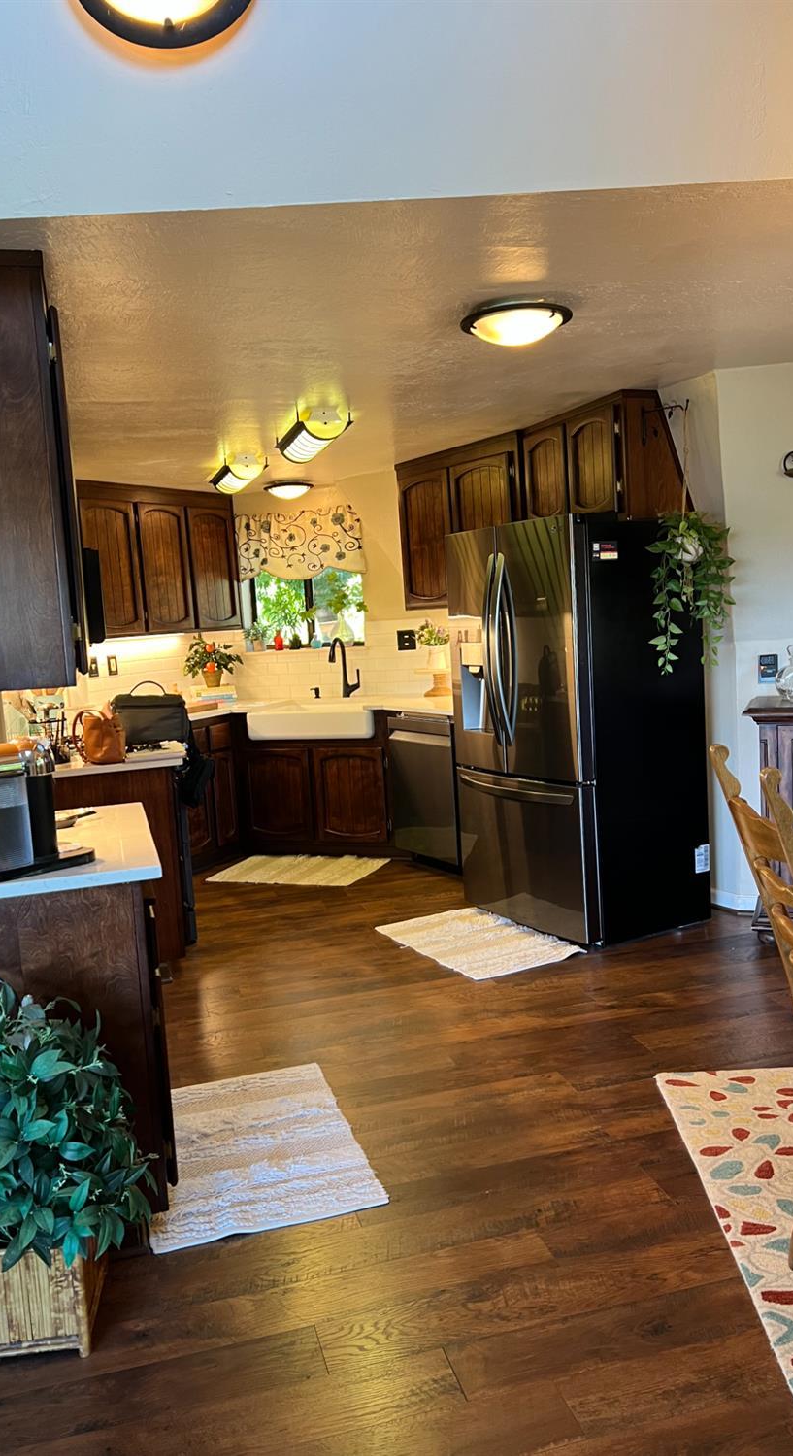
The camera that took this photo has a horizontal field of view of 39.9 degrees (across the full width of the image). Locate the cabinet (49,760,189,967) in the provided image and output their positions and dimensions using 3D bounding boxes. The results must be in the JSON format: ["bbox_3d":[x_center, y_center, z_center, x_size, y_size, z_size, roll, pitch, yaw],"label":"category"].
[{"bbox_3d":[-1.240,0.613,4.516,0.630,0.880,0.380,-5,6,-16],"label":"cabinet"}]

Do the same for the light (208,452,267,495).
[{"bbox_3d":[-0.784,-1.250,5.386,0.200,0.140,0.580,-5,6,-16],"label":"light"}]

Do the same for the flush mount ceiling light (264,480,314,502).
[{"bbox_3d":[-0.623,-1.377,6.353,0.295,0.110,0.295,-3,6,0],"label":"flush mount ceiling light"}]

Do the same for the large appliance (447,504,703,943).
[{"bbox_3d":[0.797,-0.015,4.991,0.755,1.790,0.915,-7,7,-29],"label":"large appliance"}]

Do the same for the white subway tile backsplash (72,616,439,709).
[{"bbox_3d":[-0.654,-0.382,6.791,2.300,0.490,1.250,-1,6,18],"label":"white subway tile backsplash"}]

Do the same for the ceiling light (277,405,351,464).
[{"bbox_3d":[-0.369,-1.290,4.858,0.230,0.170,0.620,-5,6,-15],"label":"ceiling light"}]

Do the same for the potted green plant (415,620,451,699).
[{"bbox_3d":[0.265,-0.428,6.795,0.250,0.470,0.250,-3,6,5],"label":"potted green plant"}]

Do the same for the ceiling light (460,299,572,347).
[{"bbox_3d":[0.323,-1.070,2.922,0.295,0.110,0.295,-3,6,0],"label":"ceiling light"}]

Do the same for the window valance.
[{"bbox_3d":[-0.645,-1.230,7.226,0.950,0.455,0.100,-1,6,18],"label":"window valance"}]

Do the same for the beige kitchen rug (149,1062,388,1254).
[{"bbox_3d":[-0.414,1.155,3.045,0.572,0.015,0.895,-5,6,-15],"label":"beige kitchen rug"}]

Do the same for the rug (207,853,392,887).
[{"bbox_3d":[-0.565,0.819,6.291,0.897,0.015,0.578,-1,6,21],"label":"rug"}]

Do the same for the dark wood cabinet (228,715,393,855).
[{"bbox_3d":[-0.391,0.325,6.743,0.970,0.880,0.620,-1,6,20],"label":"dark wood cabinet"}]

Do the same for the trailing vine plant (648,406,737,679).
[{"bbox_3d":[1.167,-0.751,4.352,0.340,1.030,0.310,-2,6,15],"label":"trailing vine plant"}]

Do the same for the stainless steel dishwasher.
[{"bbox_3d":[0.402,0.335,6.322,0.600,0.860,0.610,-7,7,-30],"label":"stainless steel dishwasher"}]

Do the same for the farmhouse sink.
[{"bbox_3d":[-0.415,-0.031,6.577,0.800,0.190,0.480,-1,6,19],"label":"farmhouse sink"}]

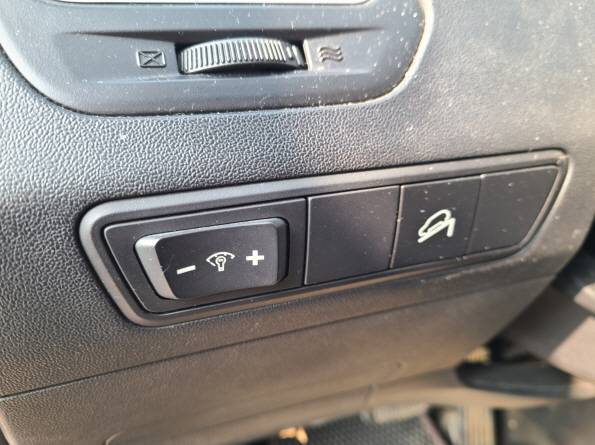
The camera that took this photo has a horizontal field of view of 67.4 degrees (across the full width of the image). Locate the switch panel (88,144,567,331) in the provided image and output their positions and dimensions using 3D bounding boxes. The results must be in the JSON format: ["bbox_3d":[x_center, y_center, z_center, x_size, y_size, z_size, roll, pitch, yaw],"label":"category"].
[{"bbox_3d":[0.018,0.004,0.139,0.151,0.045,0.015,-8,29,-16],"label":"switch panel"}]

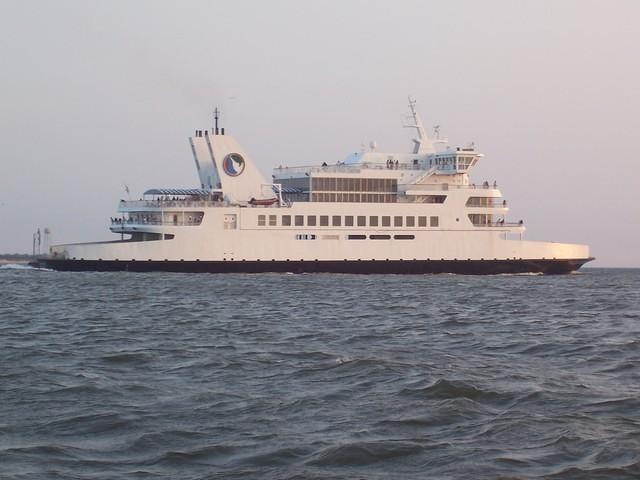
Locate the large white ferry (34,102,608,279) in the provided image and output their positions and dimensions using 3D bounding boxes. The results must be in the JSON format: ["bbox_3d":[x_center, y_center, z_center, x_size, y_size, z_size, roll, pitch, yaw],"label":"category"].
[{"bbox_3d":[1.300,-9.300,339.500,97.500,29.600,20.700,1,-1,-24],"label":"large white ferry"}]

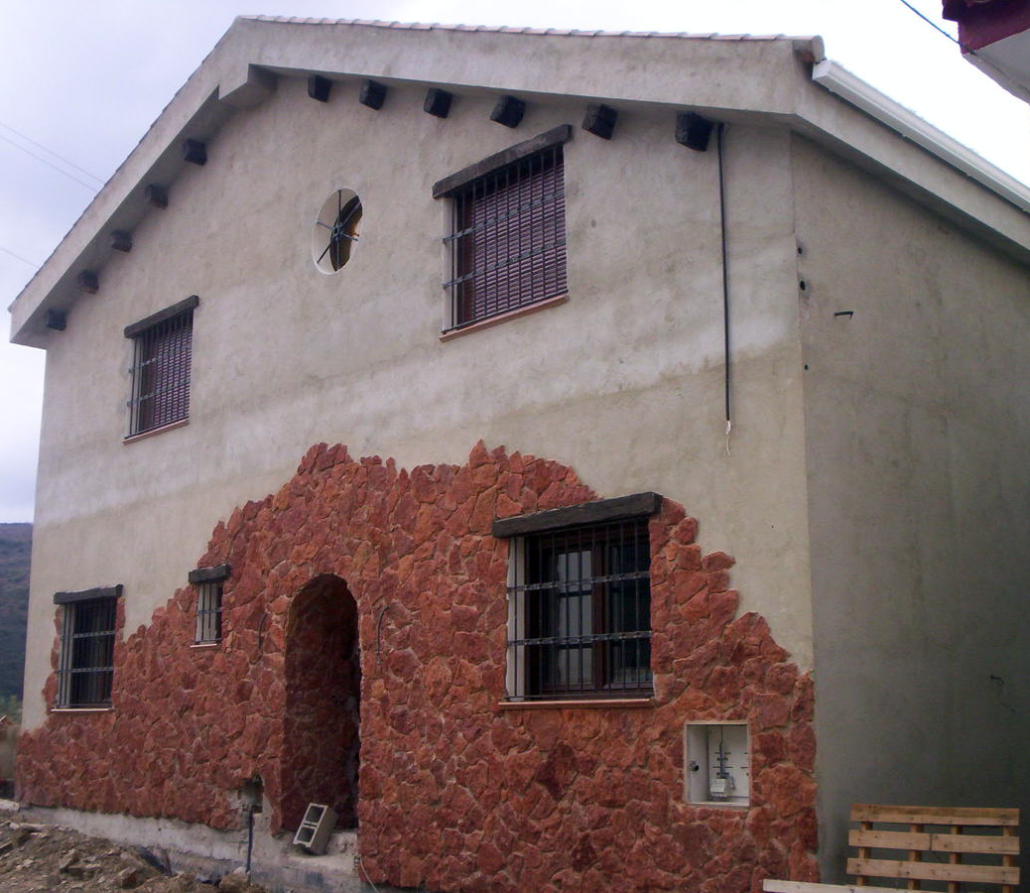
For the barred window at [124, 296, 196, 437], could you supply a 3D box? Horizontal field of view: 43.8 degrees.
[{"bbox_3d":[-3.860,-0.842,14.129,0.250,1.341,1.503,11,-17,-42],"label":"barred window"}]

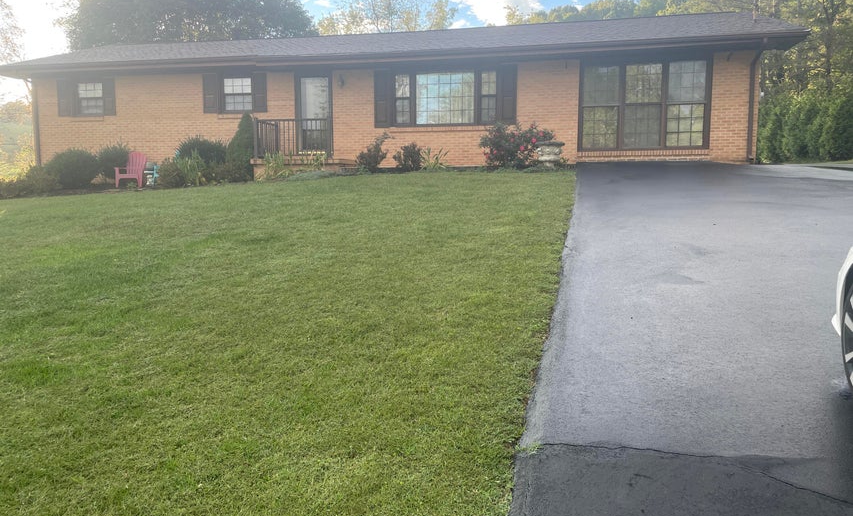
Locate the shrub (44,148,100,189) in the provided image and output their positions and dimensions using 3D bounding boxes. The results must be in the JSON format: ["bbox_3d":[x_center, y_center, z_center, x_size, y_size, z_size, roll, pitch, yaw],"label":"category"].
[{"bbox_3d":[-9.023,-2.281,16.332,1.320,1.040,1.200,1,6,12],"label":"shrub"}]

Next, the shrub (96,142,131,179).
[{"bbox_3d":[-8.039,-2.468,16.511,0.930,1.000,0.920,1,6,12],"label":"shrub"}]

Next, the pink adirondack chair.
[{"bbox_3d":[-7.244,-2.170,15.854,0.710,0.930,0.820,-1,6,-6],"label":"pink adirondack chair"}]

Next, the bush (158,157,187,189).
[{"bbox_3d":[-6.302,-2.097,15.900,0.800,0.760,0.780,1,6,12],"label":"bush"}]

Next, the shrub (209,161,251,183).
[{"bbox_3d":[-4.729,-2.077,15.420,1.000,0.560,0.800,1,6,12],"label":"shrub"}]

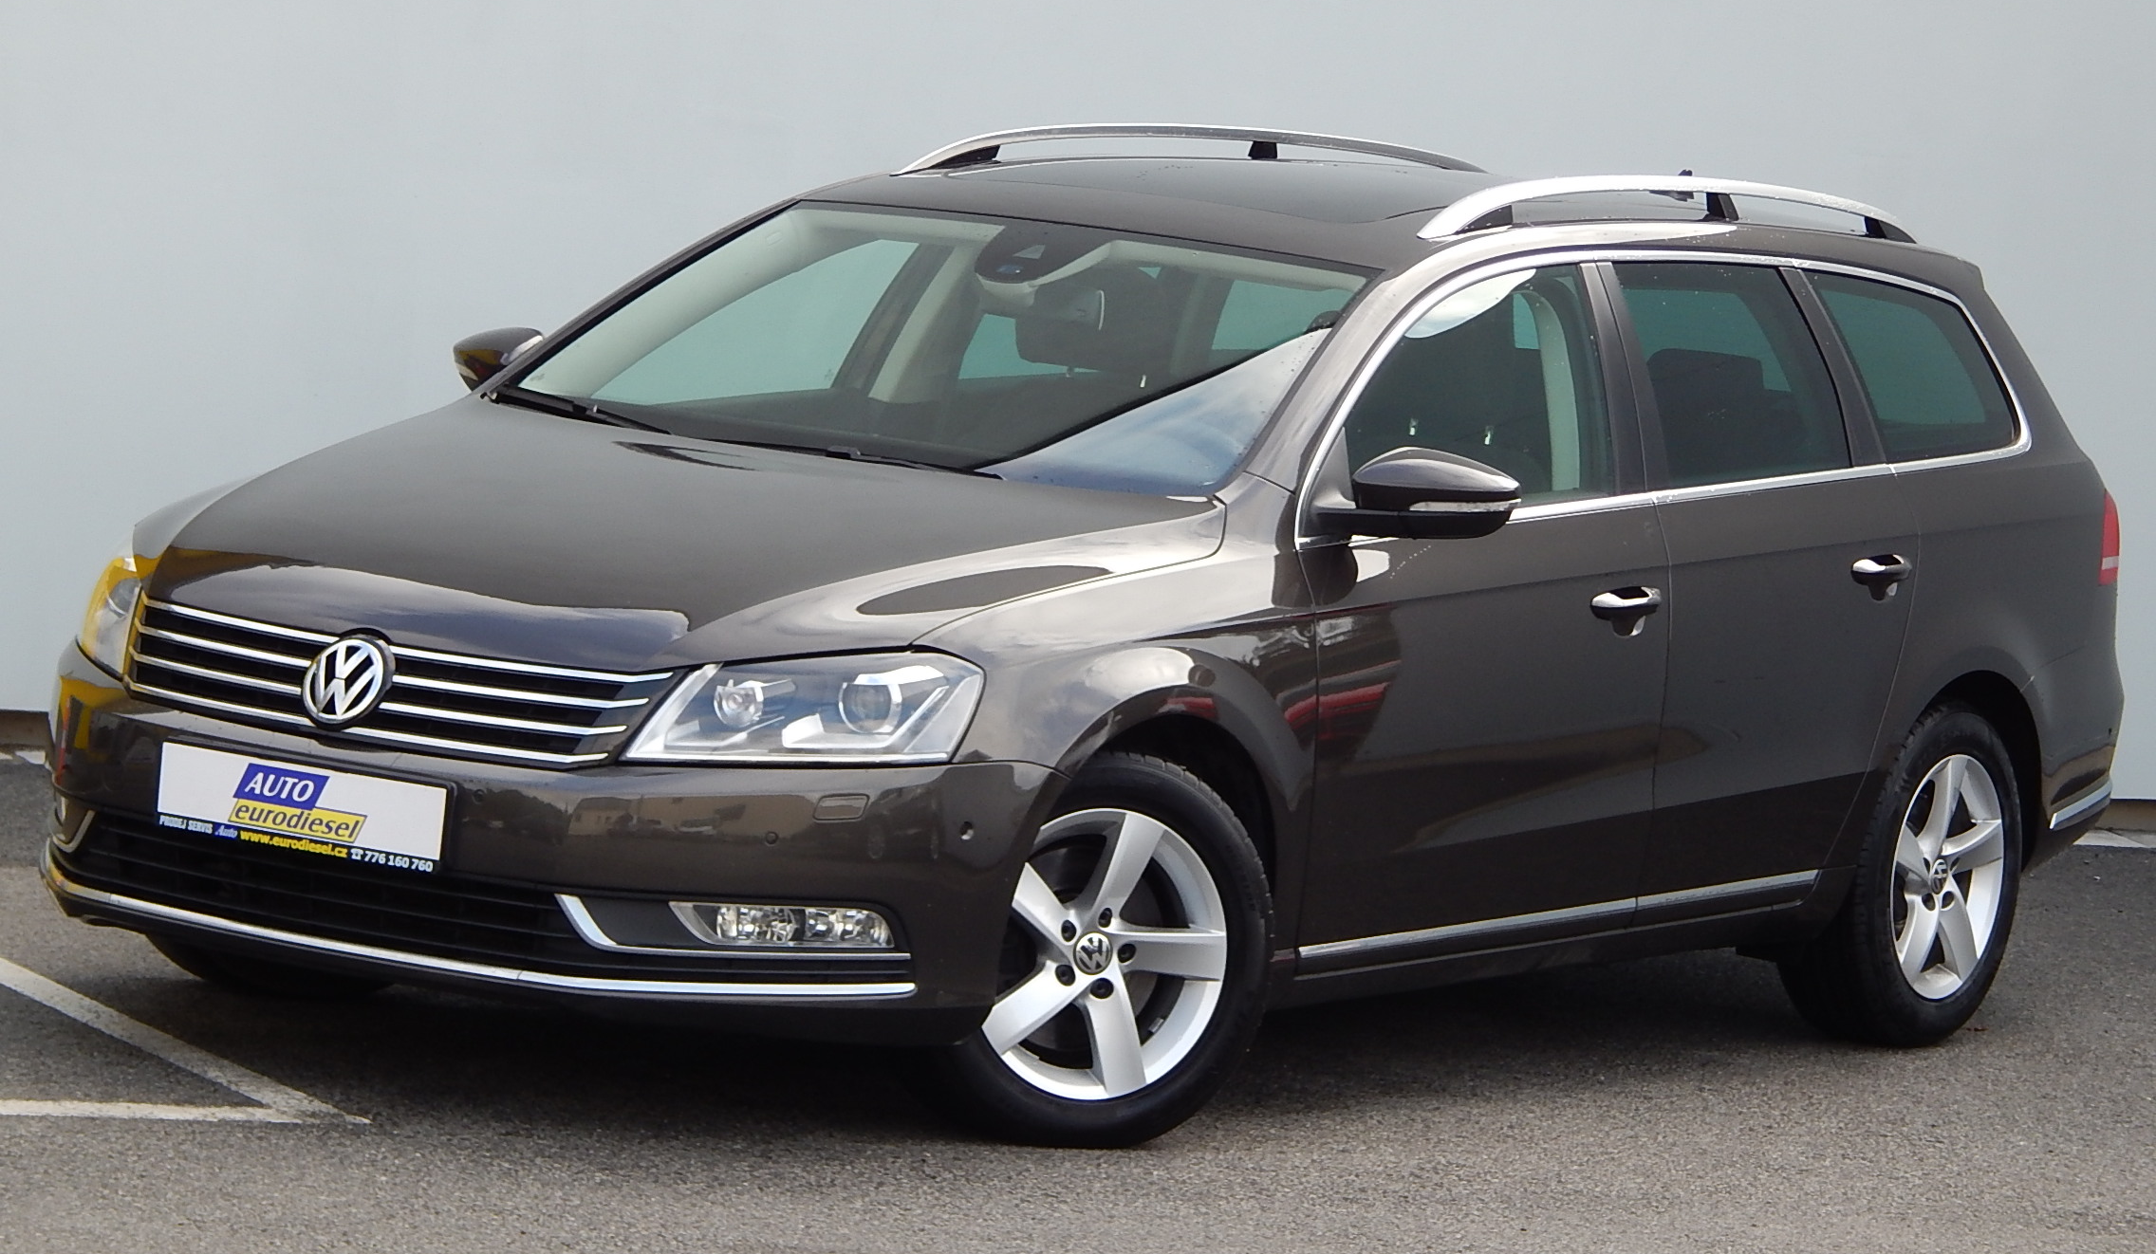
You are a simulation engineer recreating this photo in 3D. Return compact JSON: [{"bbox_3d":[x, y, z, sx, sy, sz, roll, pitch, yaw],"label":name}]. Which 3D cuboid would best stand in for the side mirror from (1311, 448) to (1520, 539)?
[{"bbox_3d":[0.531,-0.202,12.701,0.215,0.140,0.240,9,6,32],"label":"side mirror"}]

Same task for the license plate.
[{"bbox_3d":[-1.126,0.267,11.991,0.525,0.128,0.020,8,4,32],"label":"license plate"}]

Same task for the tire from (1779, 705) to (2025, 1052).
[{"bbox_3d":[1.454,0.433,14.571,0.215,0.625,0.625,9,6,32],"label":"tire"}]

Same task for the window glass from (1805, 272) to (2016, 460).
[{"bbox_3d":[1.482,-0.456,14.537,0.040,0.345,0.635,-16,-7,29],"label":"window glass"}]

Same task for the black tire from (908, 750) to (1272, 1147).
[{"bbox_3d":[-0.016,0.475,12.320,0.625,0.625,0.215,3,5,-30],"label":"black tire"}]

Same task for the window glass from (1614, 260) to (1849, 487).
[{"bbox_3d":[1.121,-0.423,13.950,0.040,0.390,0.670,-16,-7,30],"label":"window glass"}]

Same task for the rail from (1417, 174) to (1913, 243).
[{"bbox_3d":[1.054,-0.720,14.220,0.065,0.125,1.900,8,5,30],"label":"rail"}]

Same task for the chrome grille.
[{"bbox_3d":[-1.038,0.082,12.090,1.000,0.145,0.150,8,-3,32],"label":"chrome grille"}]

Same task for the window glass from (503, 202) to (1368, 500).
[{"bbox_3d":[-0.220,-0.469,13.268,1.380,0.100,0.830,8,34,32],"label":"window glass"}]

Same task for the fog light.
[{"bbox_3d":[-0.414,0.434,11.727,0.270,0.070,0.190,9,6,32],"label":"fog light"}]

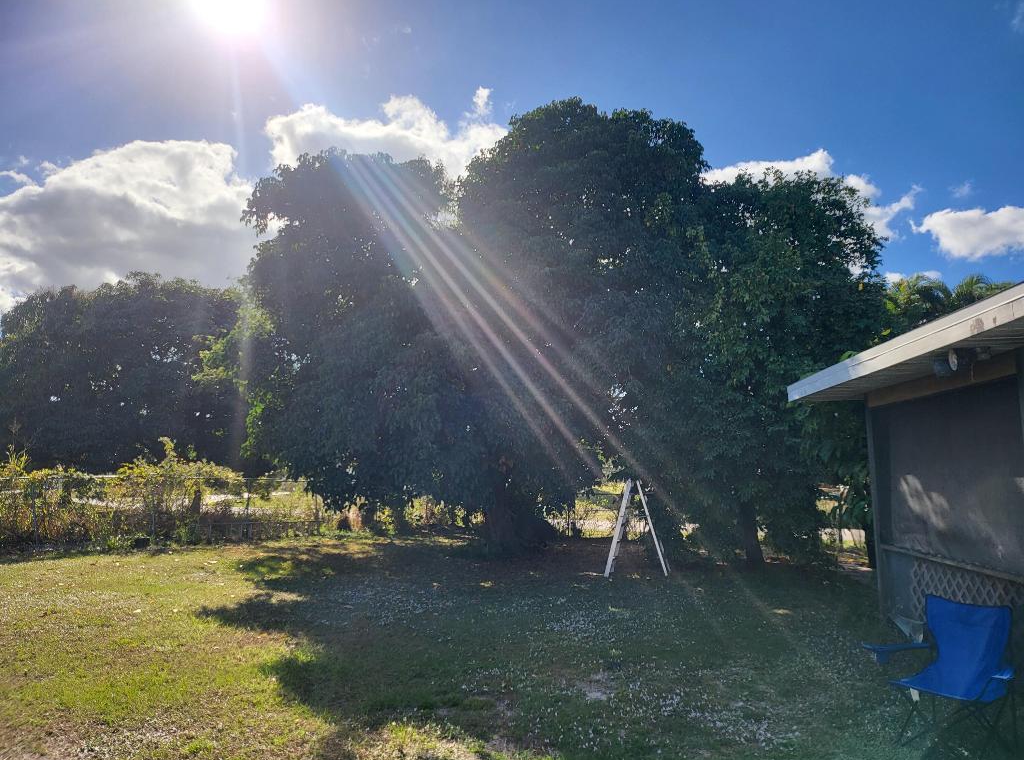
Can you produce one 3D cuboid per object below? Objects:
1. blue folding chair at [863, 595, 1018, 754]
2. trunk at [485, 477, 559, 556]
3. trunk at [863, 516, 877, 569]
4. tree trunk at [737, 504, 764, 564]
[{"bbox_3d":[2.790,1.888,4.532,0.600,0.880,0.830,5,-9,-31],"label":"blue folding chair"},{"bbox_3d":[0.211,2.996,15.909,1.500,1.653,1.200,0,-8,1],"label":"trunk"},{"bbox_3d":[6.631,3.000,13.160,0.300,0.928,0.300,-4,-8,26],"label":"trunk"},{"bbox_3d":[4.632,2.969,13.809,0.460,1.158,0.420,-2,-8,18],"label":"tree trunk"}]

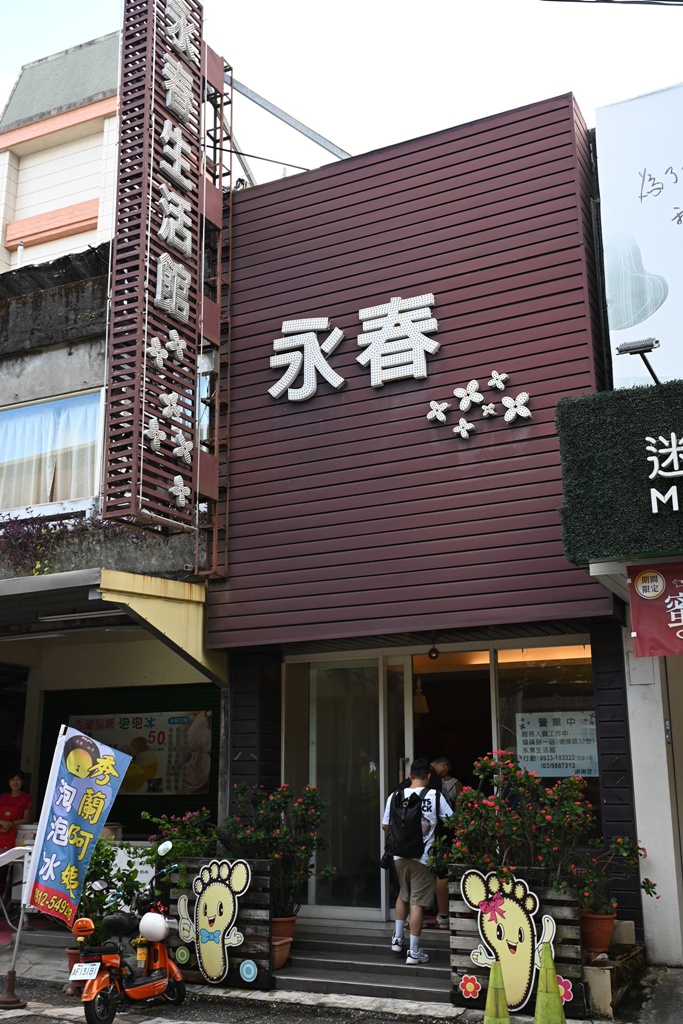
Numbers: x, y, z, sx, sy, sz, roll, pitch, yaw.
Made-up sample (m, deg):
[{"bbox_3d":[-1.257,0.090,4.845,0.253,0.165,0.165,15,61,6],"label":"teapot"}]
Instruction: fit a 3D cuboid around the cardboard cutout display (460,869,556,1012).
[{"bbox_3d":[1.269,3.267,7.828,0.800,1.020,0.070,-8,-18,25],"label":"cardboard cutout display"}]

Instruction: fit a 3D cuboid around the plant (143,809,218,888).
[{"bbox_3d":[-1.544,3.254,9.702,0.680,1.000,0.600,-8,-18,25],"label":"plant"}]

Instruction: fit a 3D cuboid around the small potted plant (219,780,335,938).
[{"bbox_3d":[-0.631,3.387,9.784,1.000,1.450,0.900,-8,-18,25],"label":"small potted plant"}]

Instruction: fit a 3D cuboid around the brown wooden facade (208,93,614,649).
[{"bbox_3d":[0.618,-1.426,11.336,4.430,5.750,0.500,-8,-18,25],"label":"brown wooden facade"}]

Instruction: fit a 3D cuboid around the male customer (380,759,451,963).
[{"bbox_3d":[0.670,3.077,9.155,0.550,1.720,0.500,-8,-18,25],"label":"male customer"}]

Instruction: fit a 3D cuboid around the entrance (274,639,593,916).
[{"bbox_3d":[0.943,2.822,10.790,3.621,2.815,0.220,-8,-18,25],"label":"entrance"}]

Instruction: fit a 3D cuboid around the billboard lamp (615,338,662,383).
[{"bbox_3d":[2.460,-1.268,8.512,0.340,0.220,0.500,-8,-18,25],"label":"billboard lamp"}]

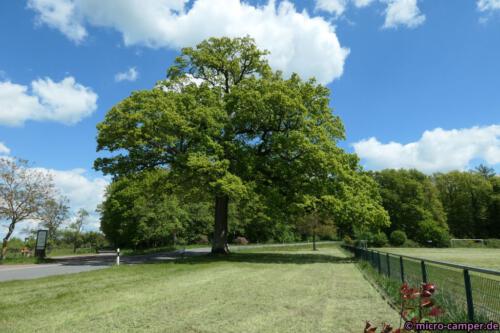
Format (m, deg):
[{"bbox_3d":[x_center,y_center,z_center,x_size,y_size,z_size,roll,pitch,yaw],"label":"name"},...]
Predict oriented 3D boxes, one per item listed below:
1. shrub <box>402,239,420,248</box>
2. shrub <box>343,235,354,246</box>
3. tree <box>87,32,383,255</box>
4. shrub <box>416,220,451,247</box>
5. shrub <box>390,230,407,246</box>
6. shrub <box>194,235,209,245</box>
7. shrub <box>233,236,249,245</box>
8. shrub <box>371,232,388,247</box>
[{"bbox_3d":[44.873,21.325,92.579,4.500,2.572,3.600,-6,-14,25],"label":"shrub"},{"bbox_3d":[25.396,19.079,85.907,2.967,3.020,2.670,-4,-13,16],"label":"shrub"},{"bbox_3d":[-0.900,-2.842,36.480,29.500,23.948,27.000,0,-12,0],"label":"tree"},{"bbox_3d":[52.365,19.262,95.085,8.499,7.553,7.224,-7,-14,28],"label":"shrub"},{"bbox_3d":[41.372,20.198,92.829,4.072,4.628,4.072,-5,-14,23],"label":"shrub"},{"bbox_3d":[-10.236,15.459,70.321,2.924,2.164,2.631,2,-13,-8],"label":"shrub"},{"bbox_3d":[-2.115,16.530,74.181,3.561,1.847,3.026,0,-13,-2],"label":"shrub"},{"bbox_3d":[36.056,20.464,92.770,4.671,4.078,4.204,-5,-13,20],"label":"shrub"}]

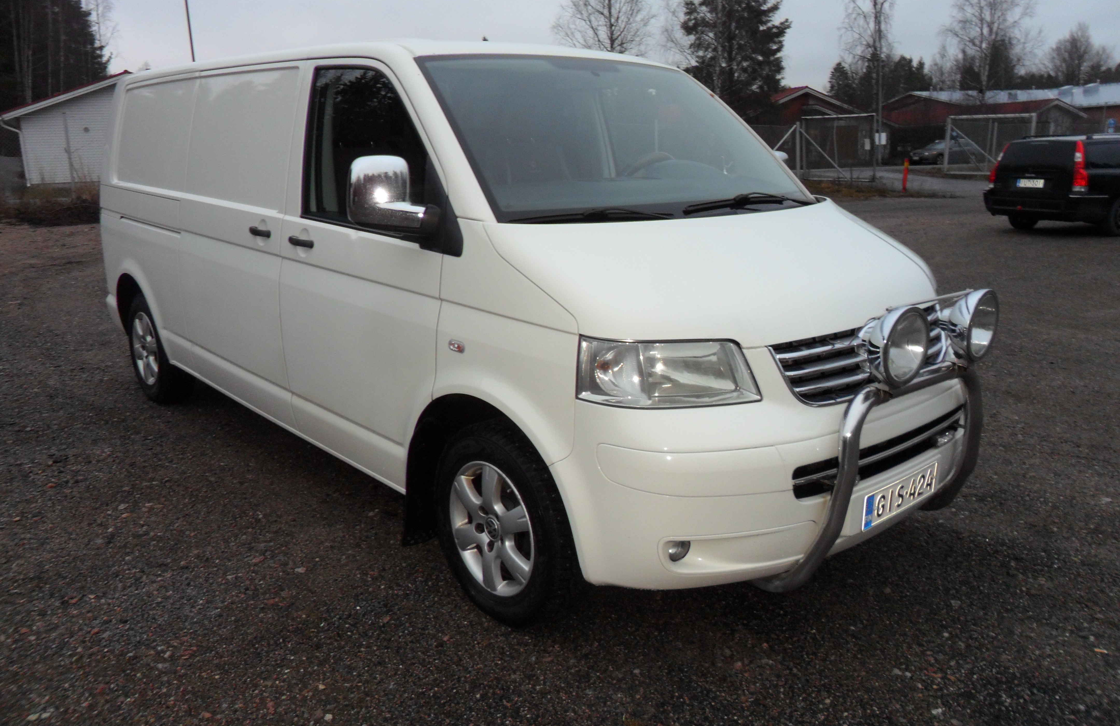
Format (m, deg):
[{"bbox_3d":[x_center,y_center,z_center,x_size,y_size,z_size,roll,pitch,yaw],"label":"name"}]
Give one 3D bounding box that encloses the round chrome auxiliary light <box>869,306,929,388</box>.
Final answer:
[{"bbox_3d":[0.901,-0.052,2.401,0.226,0.228,0.130,-11,20,-38],"label":"round chrome auxiliary light"}]

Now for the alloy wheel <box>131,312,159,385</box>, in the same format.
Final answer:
[{"bbox_3d":[-2.434,-0.097,5.309,0.165,0.440,0.440,-13,19,-40],"label":"alloy wheel"}]

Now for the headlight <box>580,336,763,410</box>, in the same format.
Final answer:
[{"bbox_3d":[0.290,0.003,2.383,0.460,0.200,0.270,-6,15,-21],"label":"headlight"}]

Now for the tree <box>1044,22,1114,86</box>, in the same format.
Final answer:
[{"bbox_3d":[50.538,-26.441,84.201,6.346,12.212,6.346,8,16,29],"label":"tree"}]

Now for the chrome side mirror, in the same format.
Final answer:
[{"bbox_3d":[-0.506,-0.515,2.688,0.265,0.240,0.150,-13,19,-40],"label":"chrome side mirror"}]

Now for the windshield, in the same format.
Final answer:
[{"bbox_3d":[0.282,-0.852,3.255,1.700,0.140,0.920,-13,59,-40],"label":"windshield"}]

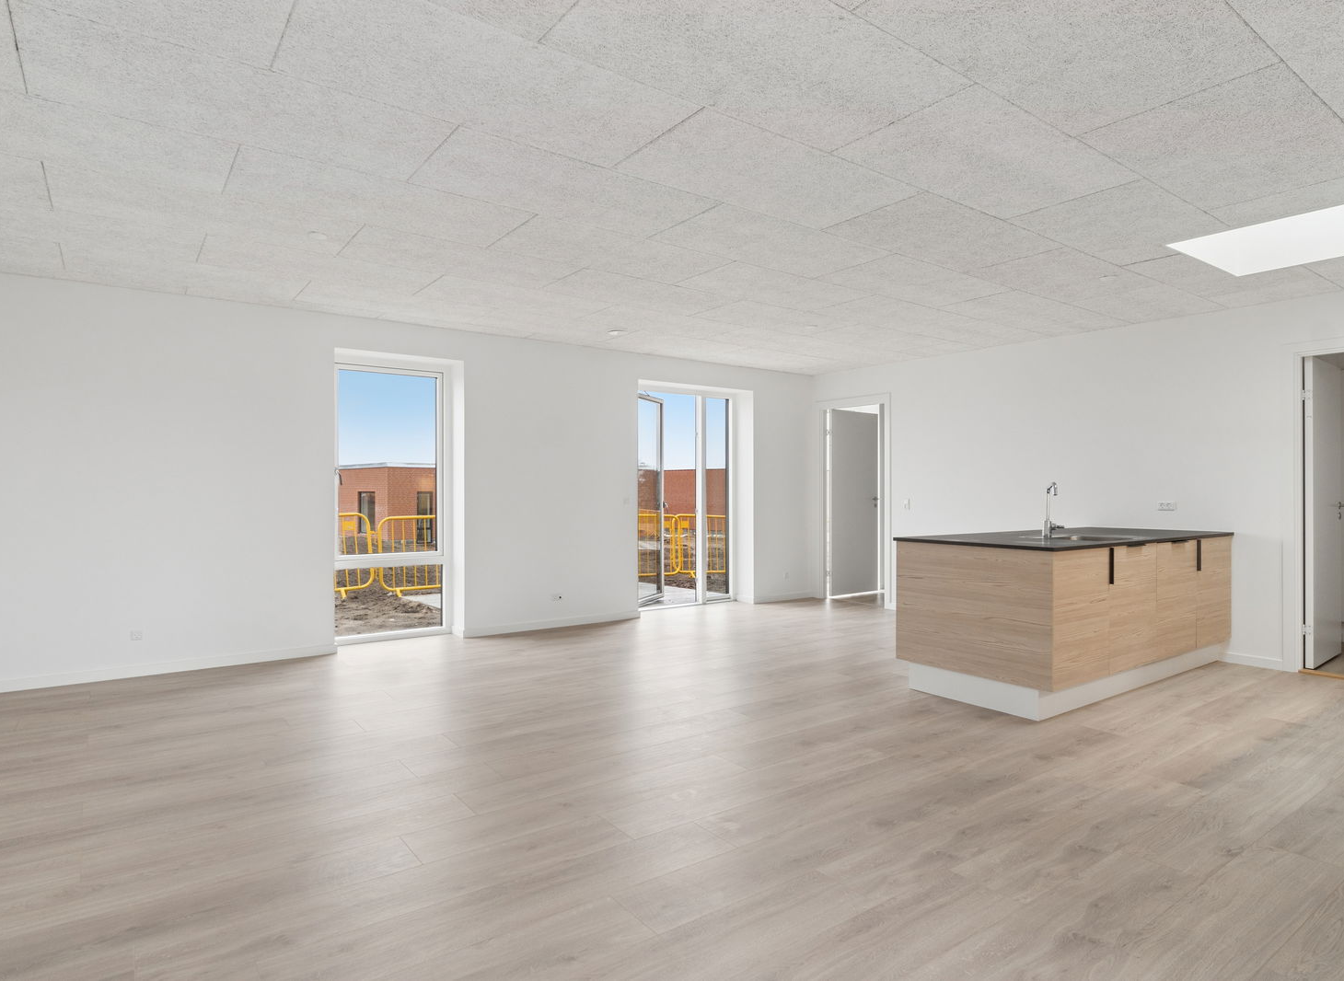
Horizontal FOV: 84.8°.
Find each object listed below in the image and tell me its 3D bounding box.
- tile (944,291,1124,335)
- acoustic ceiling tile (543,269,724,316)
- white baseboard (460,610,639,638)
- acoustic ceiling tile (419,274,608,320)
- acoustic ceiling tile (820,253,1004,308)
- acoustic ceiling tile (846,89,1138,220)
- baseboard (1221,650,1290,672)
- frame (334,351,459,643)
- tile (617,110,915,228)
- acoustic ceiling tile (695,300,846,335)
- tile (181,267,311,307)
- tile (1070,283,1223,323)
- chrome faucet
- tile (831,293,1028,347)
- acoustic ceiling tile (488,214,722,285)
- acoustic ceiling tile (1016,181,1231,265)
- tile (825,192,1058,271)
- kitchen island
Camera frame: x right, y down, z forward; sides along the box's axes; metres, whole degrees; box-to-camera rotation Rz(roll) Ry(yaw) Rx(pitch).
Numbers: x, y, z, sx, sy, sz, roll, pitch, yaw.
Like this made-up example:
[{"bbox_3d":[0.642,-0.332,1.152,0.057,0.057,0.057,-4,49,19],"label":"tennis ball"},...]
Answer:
[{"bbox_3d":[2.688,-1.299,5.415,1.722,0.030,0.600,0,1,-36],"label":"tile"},{"bbox_3d":[-0.198,-1.290,4.823,1.200,0.025,0.600,0,0,-36],"label":"acoustic ceiling tile"},{"bbox_3d":[-0.989,1.155,6.406,1.657,0.070,0.015,0,0,-36],"label":"white baseboard"},{"bbox_3d":[-1.006,-1.292,4.933,1.200,0.030,0.600,0,1,-36],"label":"acoustic ceiling tile"},{"bbox_3d":[1.501,-1.286,4.555,1.200,0.025,0.600,0,0,-36],"label":"acoustic ceiling tile"},{"bbox_3d":[1.253,-1.285,2.891,1.200,0.025,0.600,0,0,-36],"label":"acoustic ceiling tile"},{"bbox_3d":[3.966,1.166,5.016,0.016,0.065,0.390,0,0,-36],"label":"baseboard"},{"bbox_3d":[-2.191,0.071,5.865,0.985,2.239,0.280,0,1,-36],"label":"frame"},{"bbox_3d":[0.415,-1.287,3.034,1.200,0.025,0.600,0,0,-36],"label":"tile"},{"bbox_3d":[0.771,-1.289,5.517,1.200,0.025,0.600,0,0,-36],"label":"acoustic ceiling tile"},{"bbox_3d":[-2.668,-1.294,4.649,0.618,0.030,0.738,0,0,-36],"label":"tile"},{"bbox_3d":[3.285,-1.296,5.110,1.122,0.030,0.600,0,1,-36],"label":"tile"},{"bbox_3d":[2.427,0.122,4.652,0.180,0.360,0.120,-1,1,-44],"label":"chrome faucet"},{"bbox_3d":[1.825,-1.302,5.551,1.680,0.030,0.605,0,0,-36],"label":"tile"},{"bbox_3d":[-0.303,-1.287,3.989,1.200,0.030,0.602,0,0,-36],"label":"acoustic ceiling tile"},{"bbox_3d":[2.222,-1.284,3.586,1.200,0.025,0.600,0,0,-36],"label":"acoustic ceiling tile"},{"bbox_3d":[1.383,-1.282,3.711,1.200,0.030,0.600,0,1,-36],"label":"tile"},{"bbox_3d":[2.620,0.743,4.775,2.460,0.908,0.953,0,0,-36],"label":"kitchen island"}]

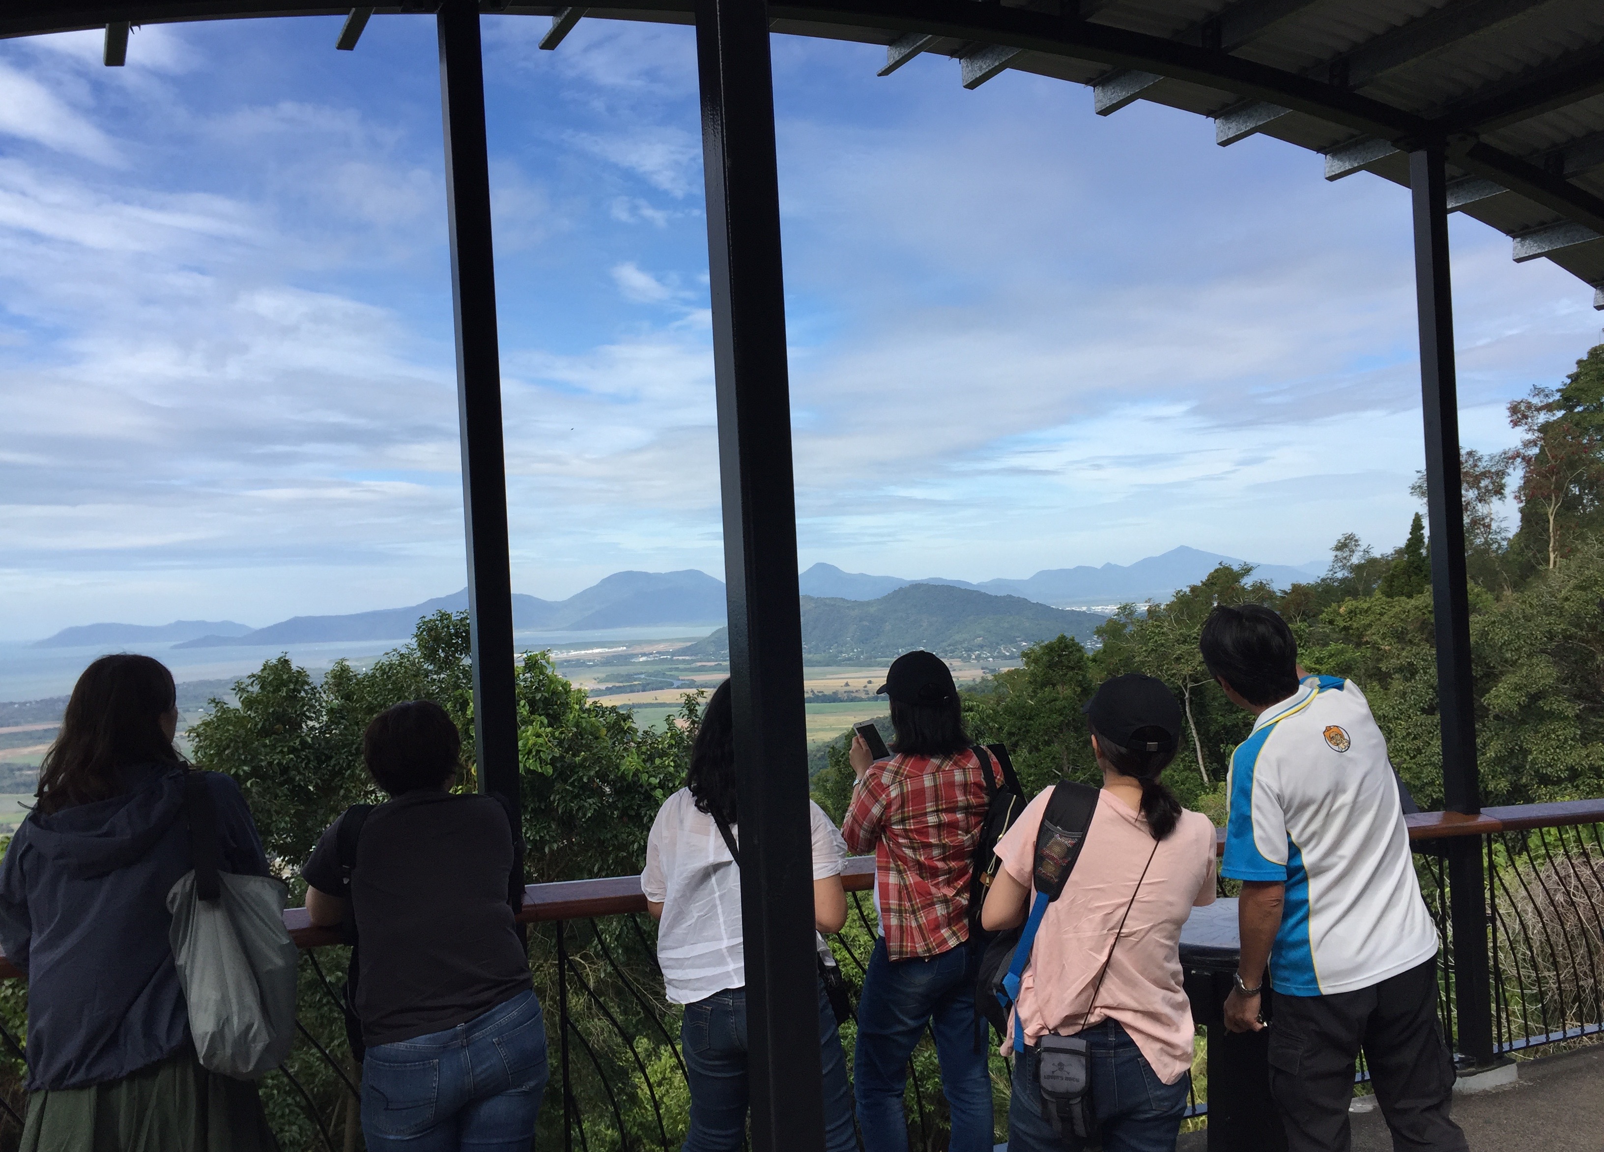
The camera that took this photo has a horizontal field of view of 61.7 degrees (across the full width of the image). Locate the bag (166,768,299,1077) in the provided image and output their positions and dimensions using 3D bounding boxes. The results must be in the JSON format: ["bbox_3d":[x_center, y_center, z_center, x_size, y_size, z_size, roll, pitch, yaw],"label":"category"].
[{"bbox_3d":[-1.057,0.649,2.500,0.235,0.550,0.180,-5,0,-24],"label":"bag"}]

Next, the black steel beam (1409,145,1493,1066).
[{"bbox_3d":[2.426,0.106,5.030,0.090,3.420,0.090,-3,0,-23],"label":"black steel beam"}]

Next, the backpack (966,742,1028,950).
[{"bbox_3d":[0.508,0.679,3.350,0.180,0.490,0.270,5,-2,24],"label":"backpack"}]

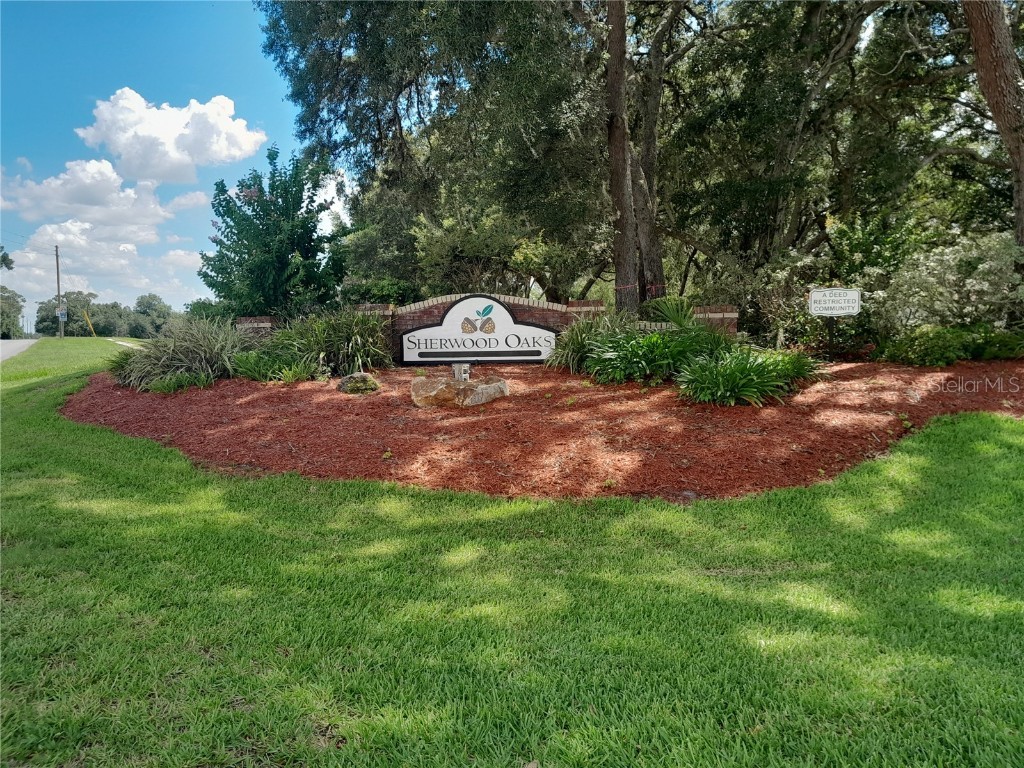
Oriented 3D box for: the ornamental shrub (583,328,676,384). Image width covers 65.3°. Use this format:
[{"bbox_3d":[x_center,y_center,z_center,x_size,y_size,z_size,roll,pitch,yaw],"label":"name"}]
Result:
[{"bbox_3d":[1.493,-0.349,10.150,1.160,0.690,1.000,0,4,0],"label":"ornamental shrub"}]

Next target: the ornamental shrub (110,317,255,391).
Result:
[{"bbox_3d":[-4.332,-0.401,10.500,1.840,0.940,1.450,0,4,0],"label":"ornamental shrub"}]

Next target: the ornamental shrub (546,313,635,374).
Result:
[{"bbox_3d":[1.042,-0.537,10.600,1.130,0.800,0.950,0,4,0],"label":"ornamental shrub"}]

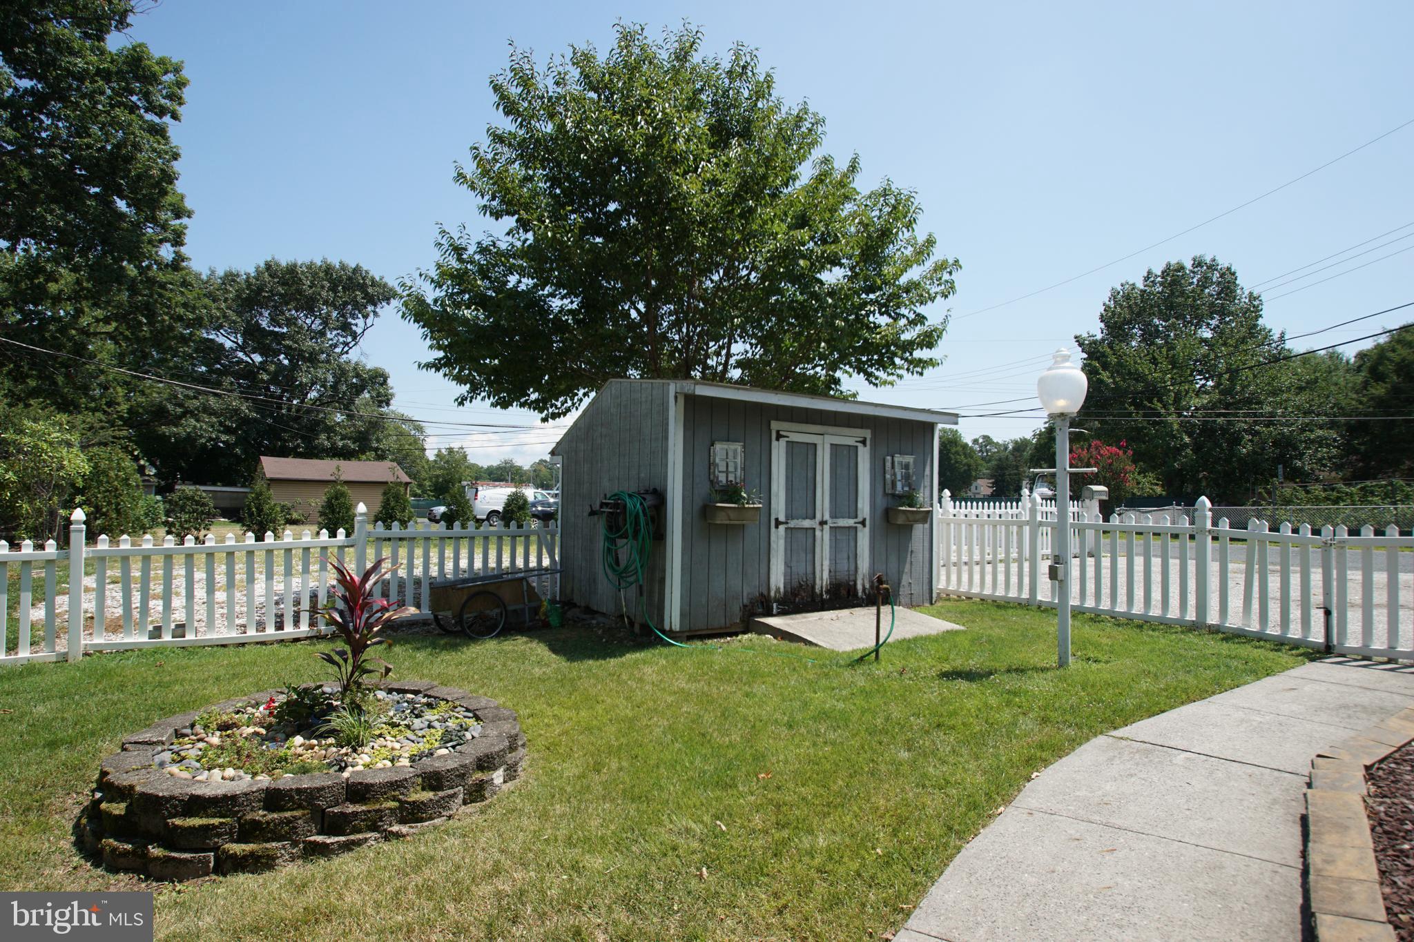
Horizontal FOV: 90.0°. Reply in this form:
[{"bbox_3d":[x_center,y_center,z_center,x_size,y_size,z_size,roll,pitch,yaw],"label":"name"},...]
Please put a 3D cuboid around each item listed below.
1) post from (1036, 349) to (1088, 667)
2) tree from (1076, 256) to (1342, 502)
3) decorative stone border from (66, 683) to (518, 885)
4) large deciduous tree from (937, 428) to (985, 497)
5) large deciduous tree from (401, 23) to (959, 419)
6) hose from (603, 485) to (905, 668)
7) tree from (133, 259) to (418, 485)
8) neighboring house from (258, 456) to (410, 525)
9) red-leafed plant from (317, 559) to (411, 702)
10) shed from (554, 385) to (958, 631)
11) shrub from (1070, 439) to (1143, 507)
[{"bbox_3d":[2.670,0.275,5.300,0.400,2.380,0.400,0,-1,0],"label":"post"},{"bbox_3d":[21.800,-3.600,31.500,10.200,12.000,9.800,0,-1,0],"label":"tree"},{"bbox_3d":[-1.720,1.310,3.240,1.740,0.280,1.740,0,-1,0],"label":"decorative stone border"},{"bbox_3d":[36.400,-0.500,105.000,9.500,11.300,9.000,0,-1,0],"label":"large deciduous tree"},{"bbox_3d":[-0.350,-2.700,11.300,8.500,8.800,8.200,0,-1,0],"label":"large deciduous tree"},{"bbox_3d":[0.240,0.840,6.000,2.600,1.330,0.500,0,-1,24],"label":"hose"},{"bbox_3d":[-28.000,-5.300,47.000,16.500,17.800,15.000,0,-1,0],"label":"tree"},{"bbox_3d":[-21.200,1.100,40.100,7.300,3.700,5.200,1,-1,-39],"label":"neighboring house"},{"bbox_3d":[-1.745,0.810,3.600,0.470,0.750,0.470,0,-1,0],"label":"red-leafed plant"},{"bbox_3d":[0.559,0.360,8.393,3.850,2.500,2.720,1,-1,-35],"label":"shed"},{"bbox_3d":[13.500,0.600,24.000,2.500,3.200,2.400,0,-1,0],"label":"shrub"}]

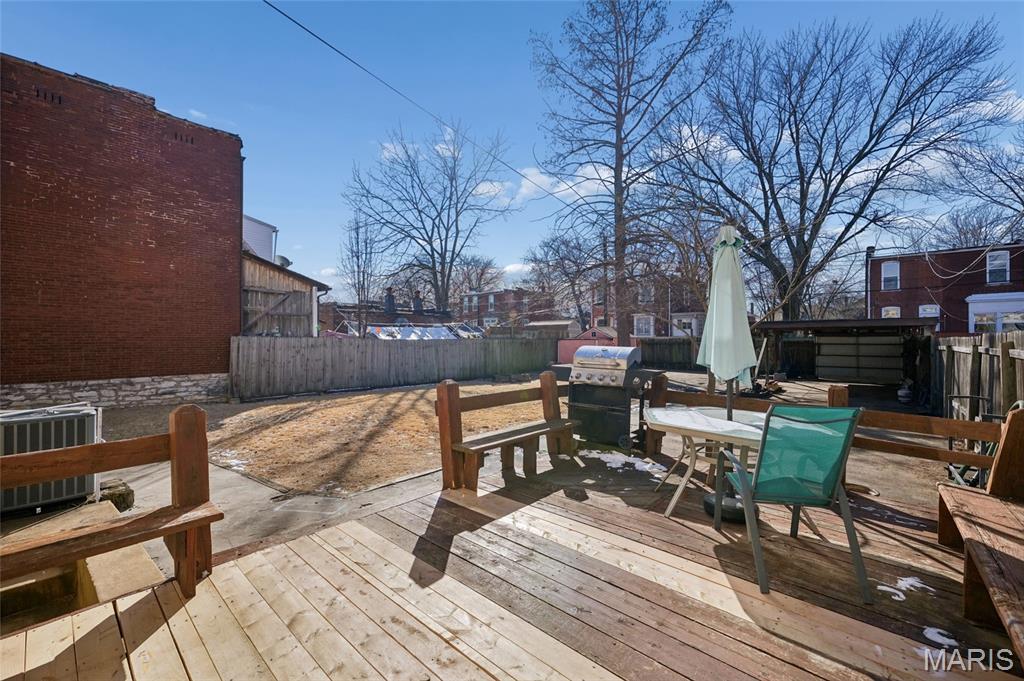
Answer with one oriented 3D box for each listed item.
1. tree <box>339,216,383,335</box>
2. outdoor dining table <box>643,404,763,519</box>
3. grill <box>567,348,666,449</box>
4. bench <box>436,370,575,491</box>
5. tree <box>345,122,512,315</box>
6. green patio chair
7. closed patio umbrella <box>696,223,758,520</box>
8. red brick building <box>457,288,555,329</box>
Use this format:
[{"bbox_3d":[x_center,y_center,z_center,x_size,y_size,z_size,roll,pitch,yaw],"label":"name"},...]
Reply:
[{"bbox_3d":[-7.230,-2.269,18.985,2.150,7.300,2.100,0,0,0],"label":"tree"},{"bbox_3d":[1.673,0.964,3.101,1.260,0.700,1.140,0,1,41],"label":"outdoor dining table"},{"bbox_3d":[1.200,0.695,5.194,1.360,1.210,0.600,0,1,41],"label":"grill"},{"bbox_3d":[0.052,0.833,4.043,0.500,0.950,1.680,0,1,41],"label":"bench"},{"bbox_3d":[-8.100,-10.372,39.931,16.700,23.400,16.000,0,0,0],"label":"tree"},{"bbox_3d":[1.611,0.834,2.385,0.540,0.970,0.710,0,0,10],"label":"green patio chair"},{"bbox_3d":[1.695,0.197,3.085,0.470,2.235,0.470,0,1,41],"label":"closed patio umbrella"},{"bbox_3d":[0.200,-2.304,51.987,10.000,7.400,9.500,0,1,41],"label":"red brick building"}]

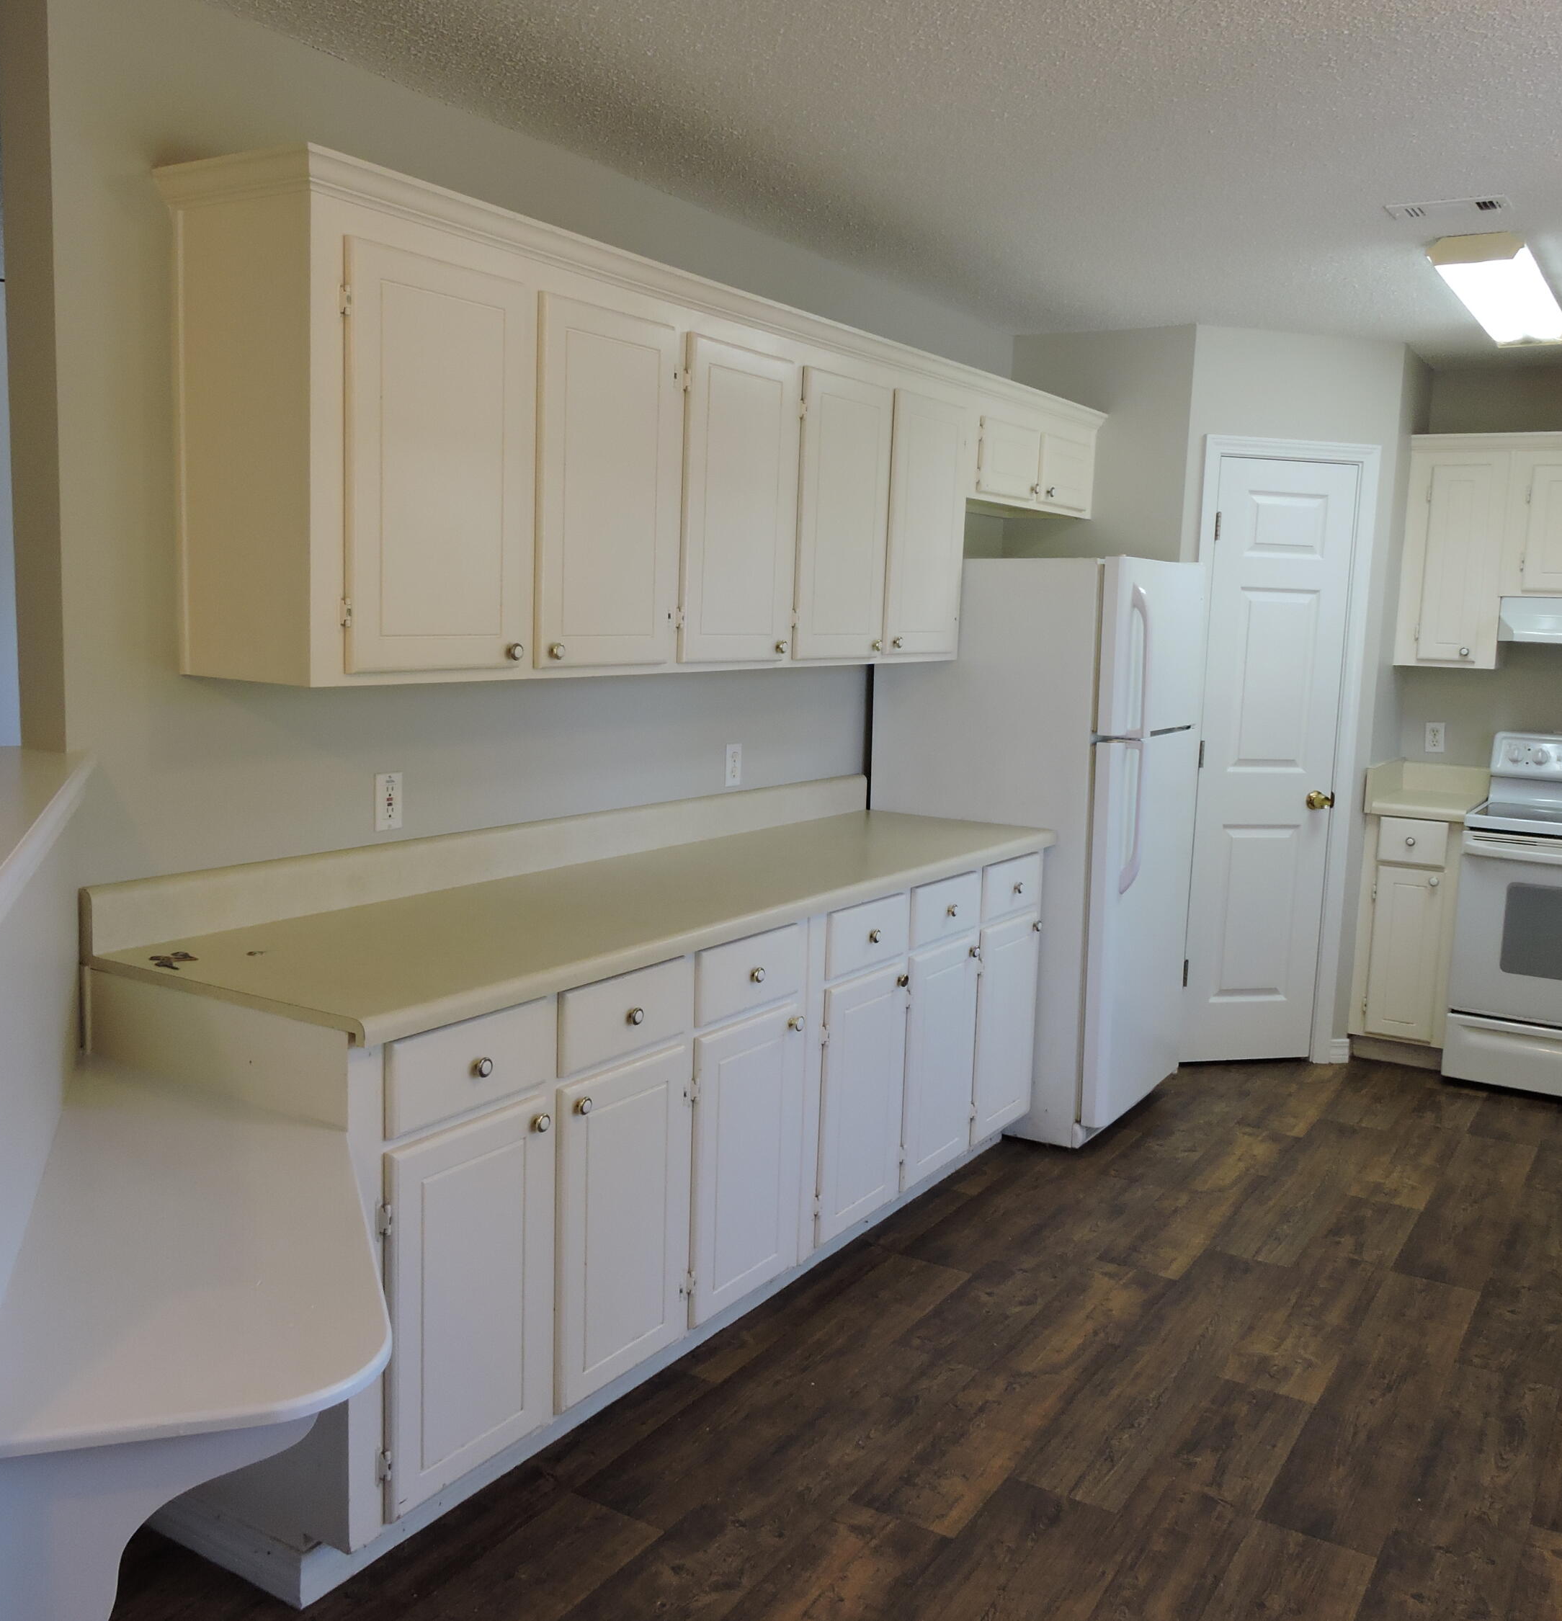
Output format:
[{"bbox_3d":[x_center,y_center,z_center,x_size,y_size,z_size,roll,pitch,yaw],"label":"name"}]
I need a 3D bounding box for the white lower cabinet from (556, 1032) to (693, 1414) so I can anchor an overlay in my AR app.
[{"bbox_3d":[-0.275,0.729,2.646,0.028,0.575,0.335,7,9,32],"label":"white lower cabinet"}]

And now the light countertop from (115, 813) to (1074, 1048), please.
[{"bbox_3d":[-0.156,0.161,3.288,0.645,0.042,2.540,7,9,32],"label":"light countertop"}]

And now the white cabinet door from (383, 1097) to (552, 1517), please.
[{"bbox_3d":[-0.482,0.762,2.326,0.028,0.580,0.330,7,9,32],"label":"white cabinet door"}]

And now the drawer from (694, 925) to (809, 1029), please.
[{"bbox_3d":[-0.059,0.318,2.910,0.028,0.147,0.325,7,9,32],"label":"drawer"}]

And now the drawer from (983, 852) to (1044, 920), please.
[{"bbox_3d":[0.610,0.204,3.945,0.028,0.150,0.310,7,9,32],"label":"drawer"}]

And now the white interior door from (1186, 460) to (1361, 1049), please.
[{"bbox_3d":[1.639,-0.148,5.077,0.506,2.035,0.037,0,8,-12],"label":"white interior door"}]

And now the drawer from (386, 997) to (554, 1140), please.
[{"bbox_3d":[-0.469,0.386,2.275,0.028,0.145,0.325,7,9,32],"label":"drawer"}]

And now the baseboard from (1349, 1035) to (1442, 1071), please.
[{"bbox_3d":[2.150,0.845,5.234,0.300,0.085,0.020,7,9,32],"label":"baseboard"}]

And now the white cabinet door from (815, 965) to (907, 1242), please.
[{"bbox_3d":[0.187,0.652,3.361,0.028,0.572,0.335,7,9,32],"label":"white cabinet door"}]

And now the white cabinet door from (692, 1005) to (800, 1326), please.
[{"bbox_3d":[-0.066,0.688,2.965,0.038,0.582,0.370,7,10,32],"label":"white cabinet door"}]

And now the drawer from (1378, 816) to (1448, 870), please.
[{"bbox_3d":[2.141,0.108,5.077,0.215,0.147,0.028,7,9,32],"label":"drawer"}]

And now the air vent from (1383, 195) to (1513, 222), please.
[{"bbox_3d":[1.459,-1.302,3.270,0.246,0.020,0.134,7,10,32],"label":"air vent"}]

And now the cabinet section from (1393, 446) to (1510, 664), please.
[{"bbox_3d":[2.440,-0.892,5.386,0.331,0.753,0.310,7,9,33],"label":"cabinet section"}]

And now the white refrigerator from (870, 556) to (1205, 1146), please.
[{"bbox_3d":[0.798,0.079,4.653,0.775,1.670,0.710,7,9,32],"label":"white refrigerator"}]

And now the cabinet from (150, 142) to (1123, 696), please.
[{"bbox_3d":[0.020,-0.748,3.643,0.382,0.782,3.196,7,10,32],"label":"cabinet"}]

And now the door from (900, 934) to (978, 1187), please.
[{"bbox_3d":[0.389,0.622,3.747,0.025,0.577,0.352,6,9,33],"label":"door"}]

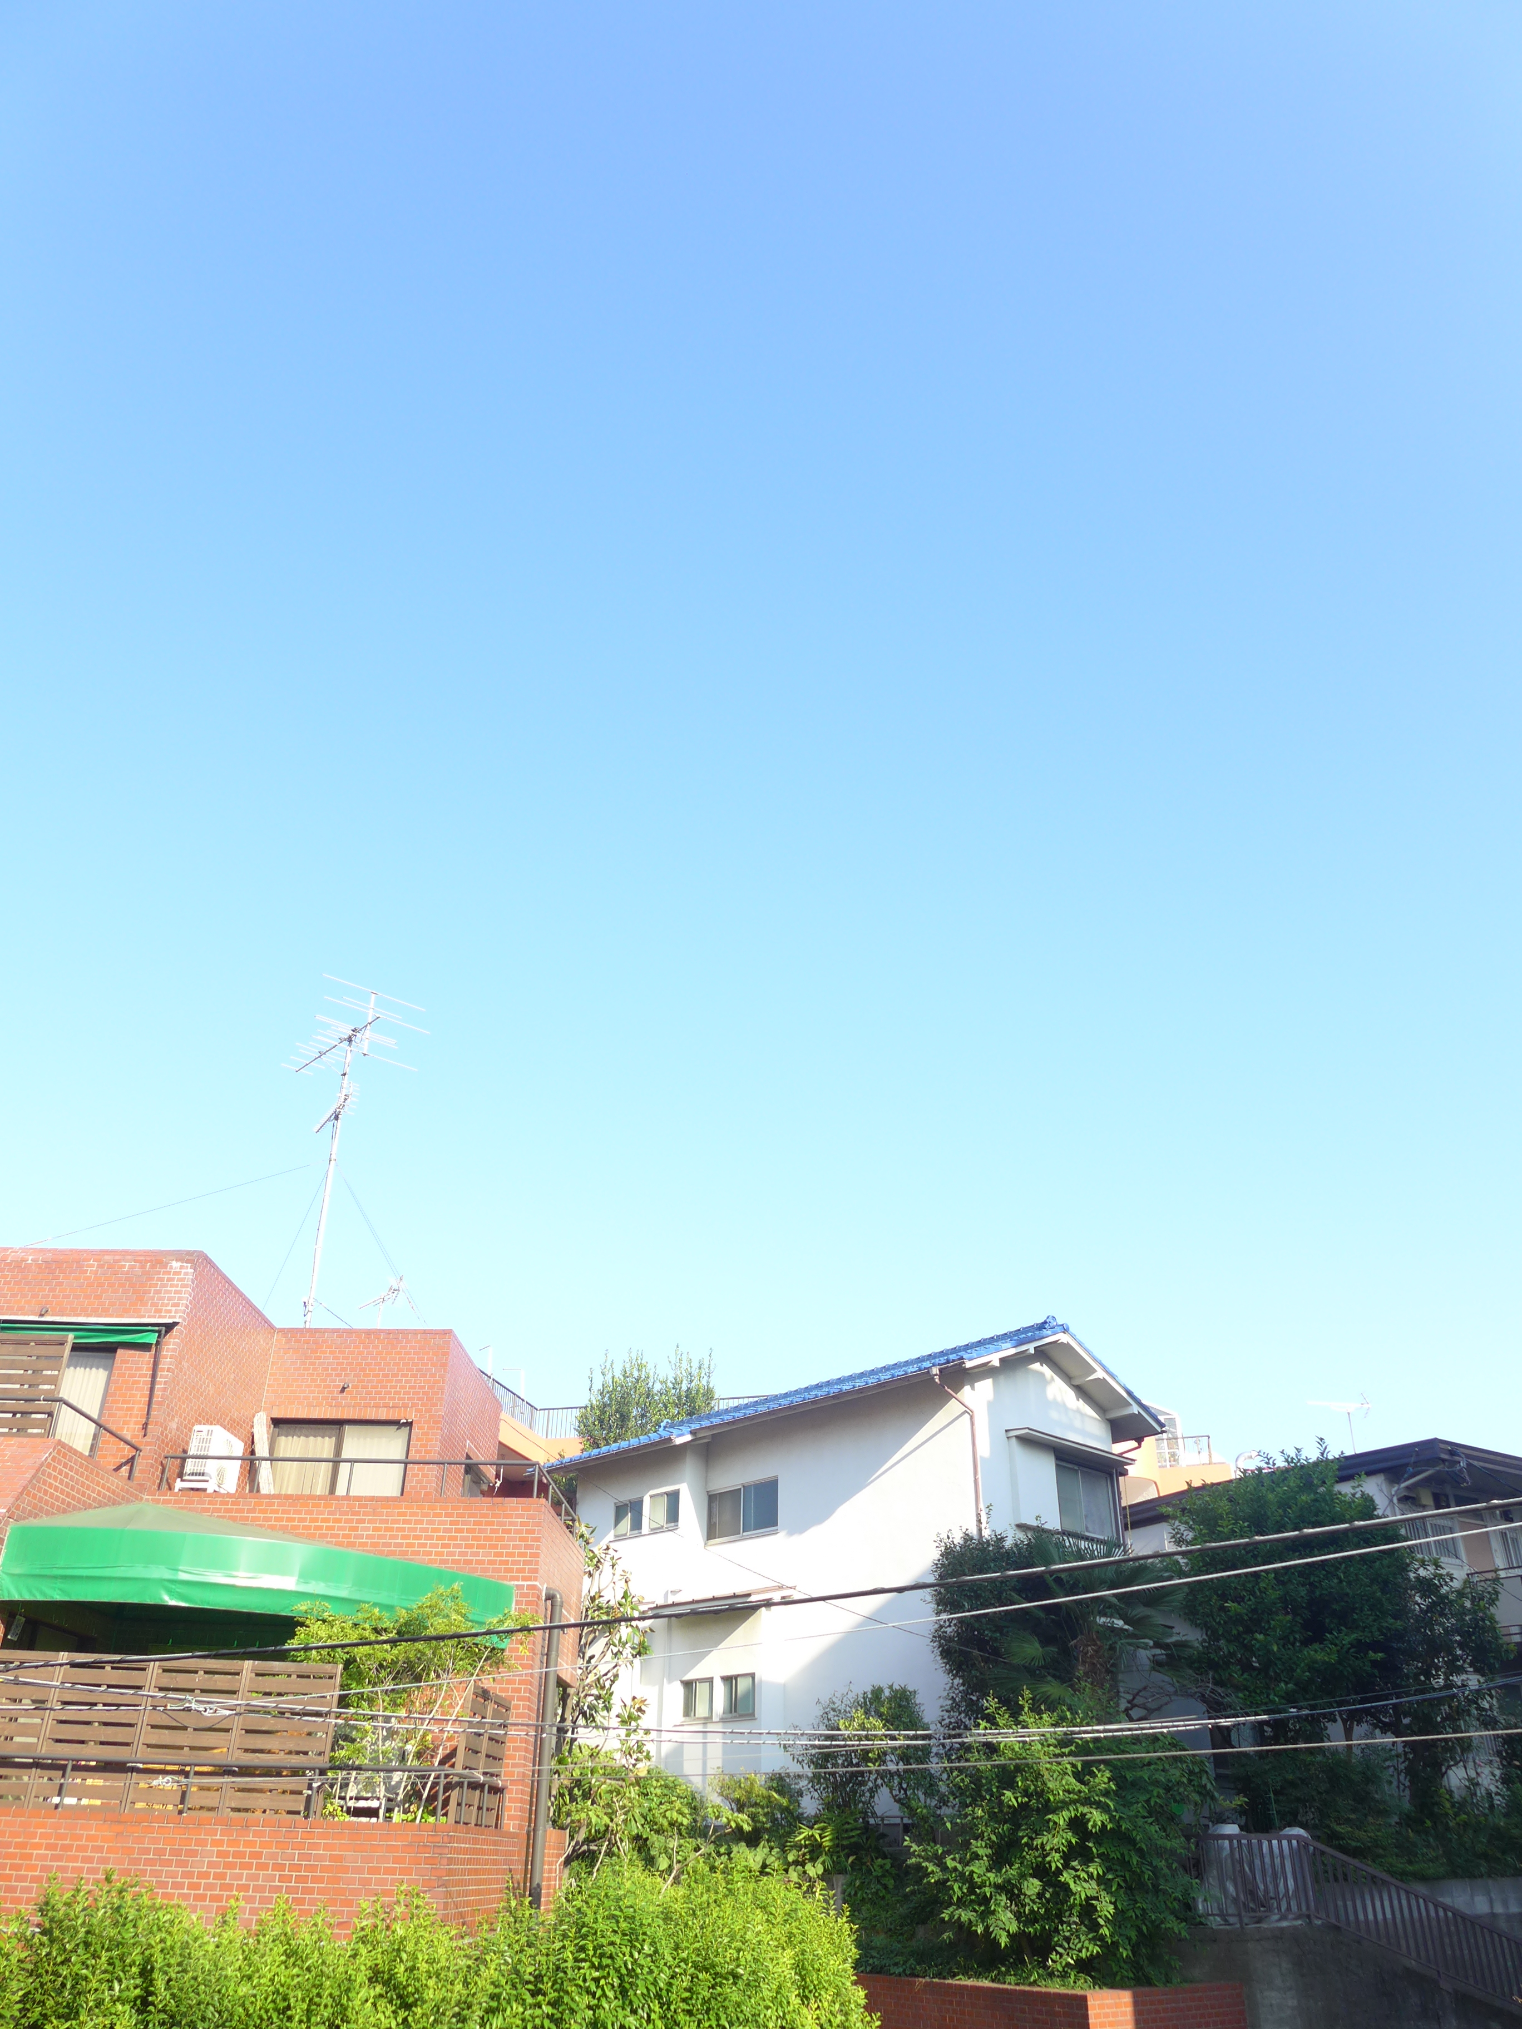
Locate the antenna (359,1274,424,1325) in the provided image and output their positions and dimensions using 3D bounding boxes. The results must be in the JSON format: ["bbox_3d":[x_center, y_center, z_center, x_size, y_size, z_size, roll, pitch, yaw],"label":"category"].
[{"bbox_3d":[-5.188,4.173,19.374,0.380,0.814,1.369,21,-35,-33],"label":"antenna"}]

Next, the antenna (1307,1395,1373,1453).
[{"bbox_3d":[11.252,7.978,27.227,1.351,1.299,0.380,5,-29,-8],"label":"antenna"}]

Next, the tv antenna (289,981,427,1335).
[{"bbox_3d":[-6.350,2.311,20.105,1.677,5.195,2.547,23,-36,-35],"label":"tv antenna"}]

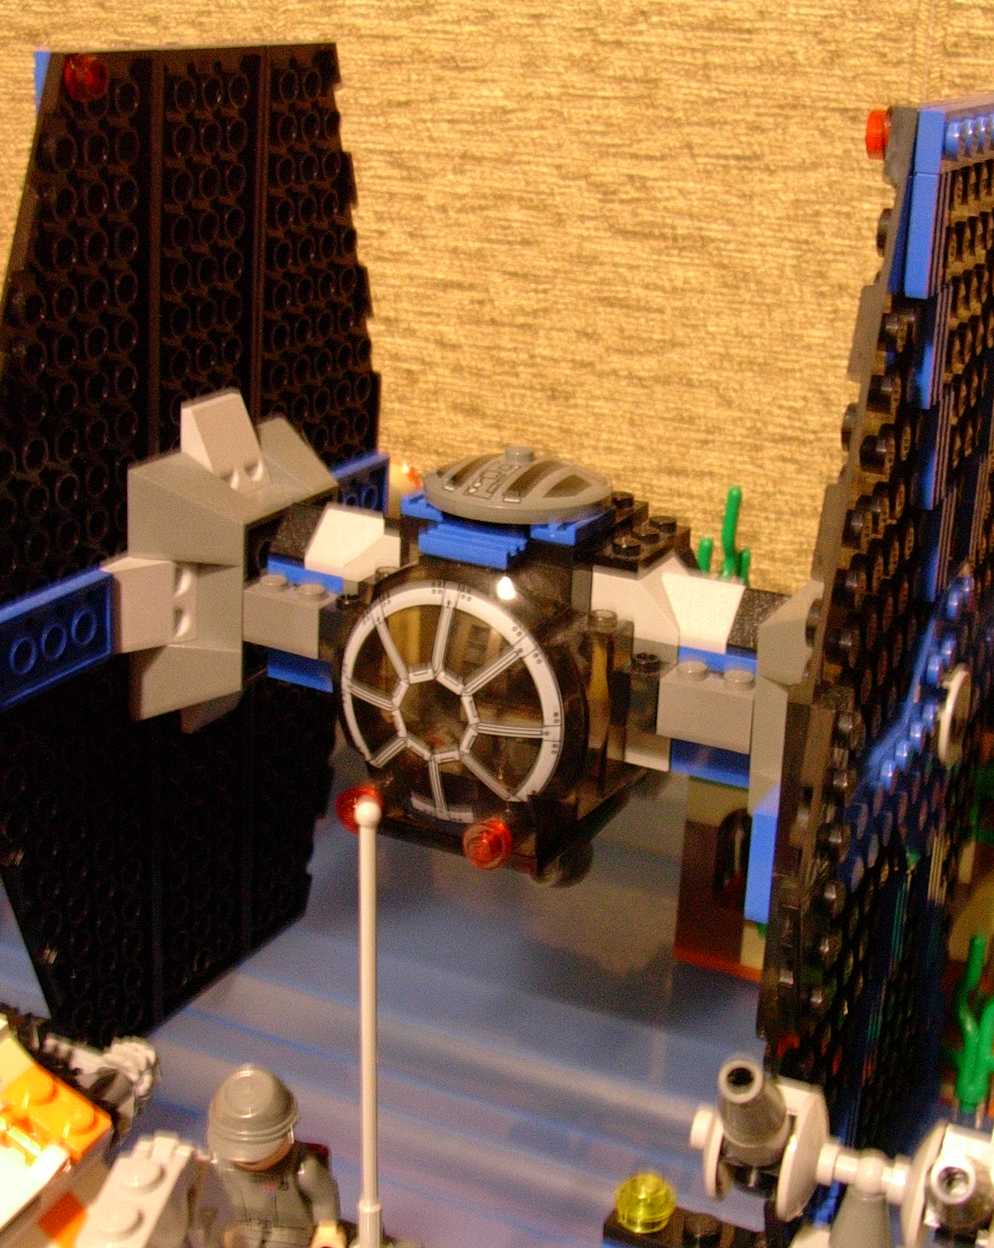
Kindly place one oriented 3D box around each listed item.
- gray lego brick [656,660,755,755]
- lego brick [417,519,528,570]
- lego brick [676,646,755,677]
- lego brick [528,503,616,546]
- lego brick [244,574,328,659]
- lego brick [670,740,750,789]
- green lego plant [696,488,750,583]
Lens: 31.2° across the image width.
[{"bbox_3d":[0.035,0.013,0.287,0.016,0.011,0.010,12,21,24],"label":"gray lego brick"},{"bbox_3d":[-0.004,-0.013,0.288,0.016,0.003,0.008,12,21,24],"label":"lego brick"},{"bbox_3d":[0.040,0.005,0.293,0.016,0.004,0.013,12,21,24],"label":"lego brick"},{"bbox_3d":[0.013,-0.017,0.293,0.008,0.004,0.016,12,21,24],"label":"lego brick"},{"bbox_3d":[-0.036,-0.002,0.320,0.016,0.011,0.010,12,21,24],"label":"lego brick"},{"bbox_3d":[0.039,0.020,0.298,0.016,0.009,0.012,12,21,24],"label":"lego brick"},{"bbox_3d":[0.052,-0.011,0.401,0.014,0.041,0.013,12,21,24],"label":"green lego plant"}]

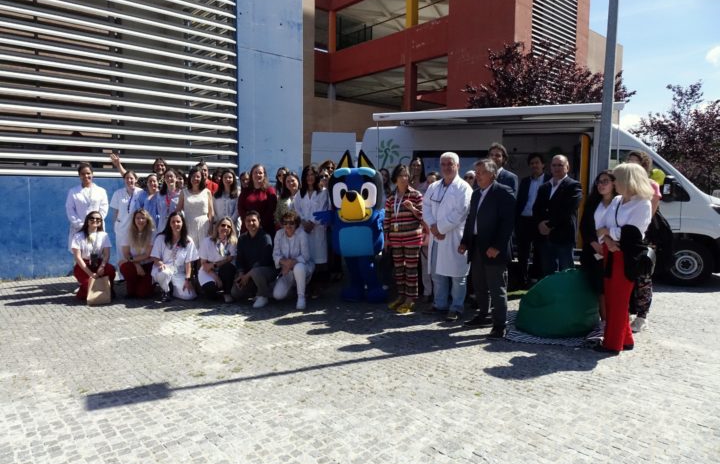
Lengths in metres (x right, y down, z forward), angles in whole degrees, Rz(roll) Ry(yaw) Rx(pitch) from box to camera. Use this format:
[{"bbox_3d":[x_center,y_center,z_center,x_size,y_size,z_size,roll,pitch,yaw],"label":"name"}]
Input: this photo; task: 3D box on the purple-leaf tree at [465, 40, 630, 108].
[{"bbox_3d":[4.799,-2.213,12.155,4.300,5.150,4.200,0,5,0],"label":"purple-leaf tree"}]

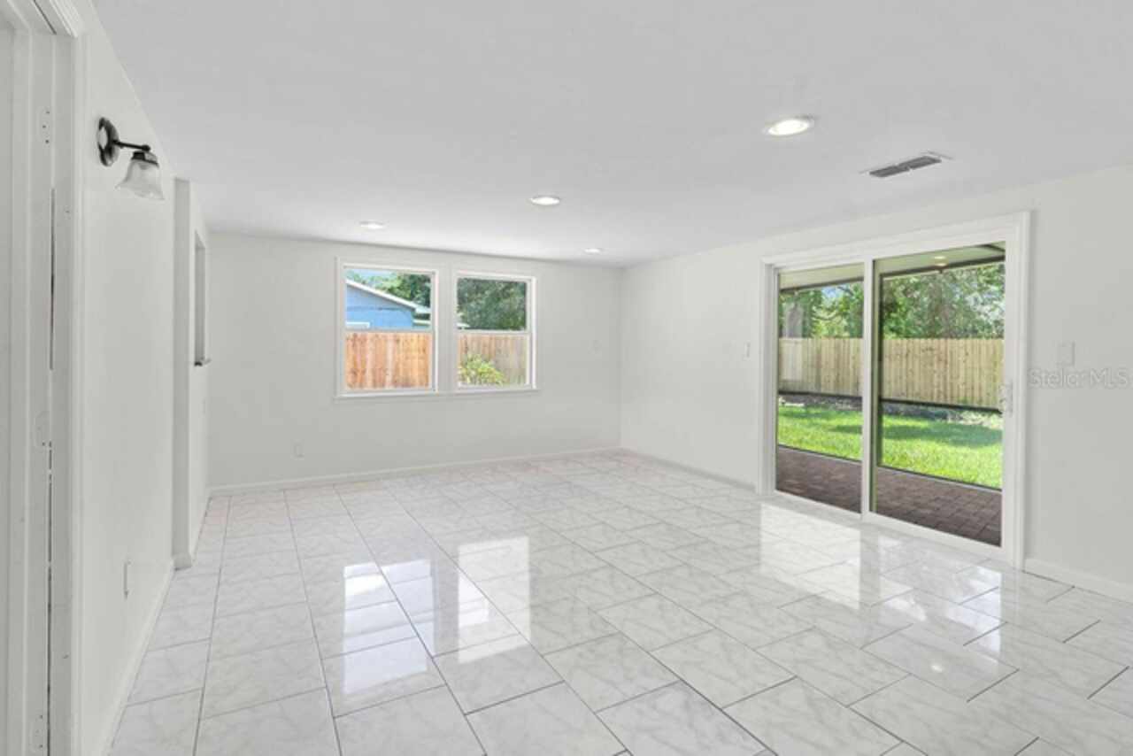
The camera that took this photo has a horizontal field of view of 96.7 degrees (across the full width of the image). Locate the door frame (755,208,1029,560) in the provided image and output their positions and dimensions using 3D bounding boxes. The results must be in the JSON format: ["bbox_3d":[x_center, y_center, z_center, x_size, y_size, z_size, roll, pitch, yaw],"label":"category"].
[{"bbox_3d":[2.270,0.051,3.847,0.120,2.140,1.890,-1,2,-32],"label":"door frame"}]

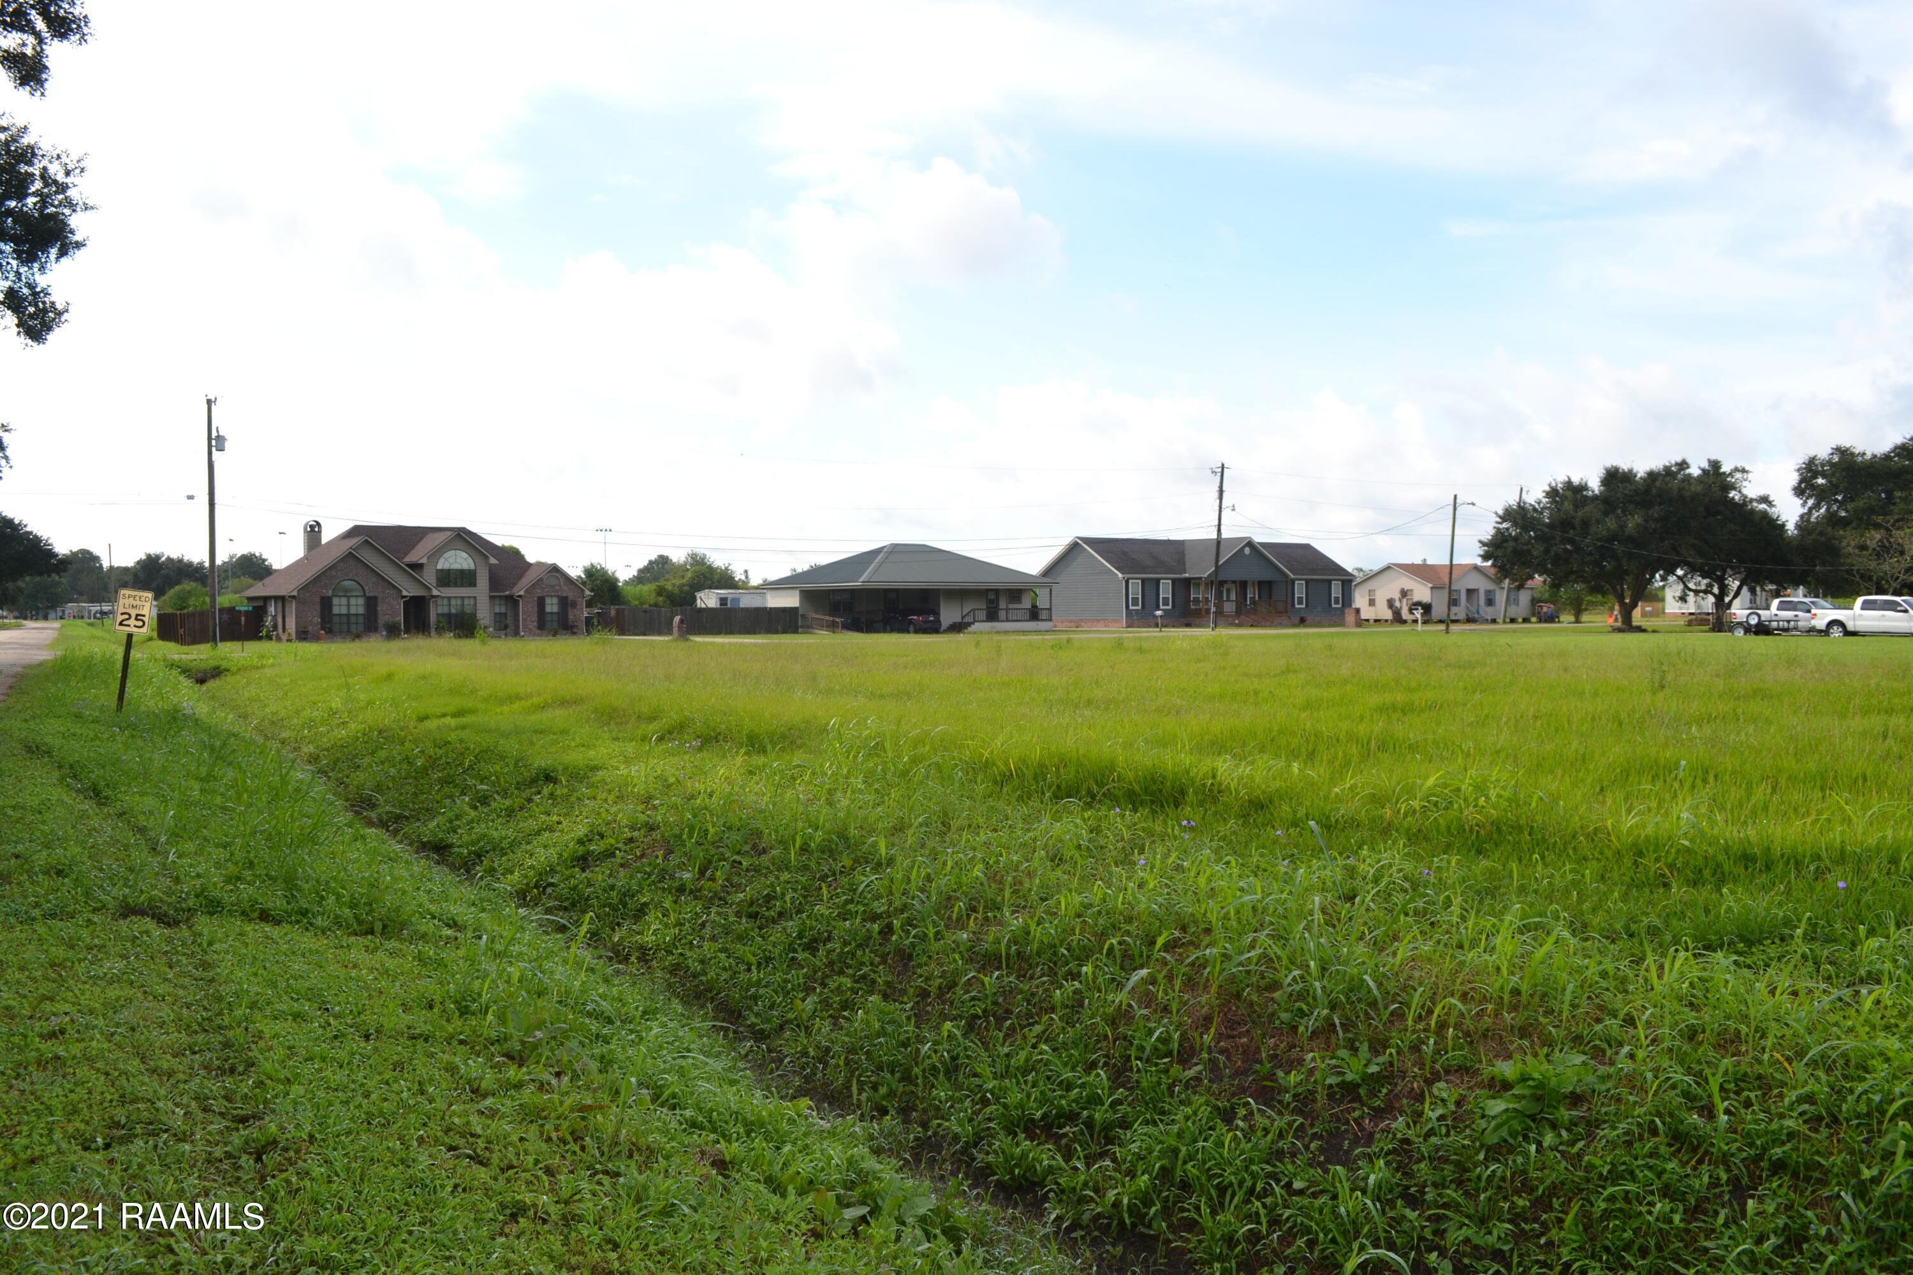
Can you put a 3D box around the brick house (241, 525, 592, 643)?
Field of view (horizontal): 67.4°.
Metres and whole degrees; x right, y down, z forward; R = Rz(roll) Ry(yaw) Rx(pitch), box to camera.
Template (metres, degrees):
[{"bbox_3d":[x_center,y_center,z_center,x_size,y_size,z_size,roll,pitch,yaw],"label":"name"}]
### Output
[{"bbox_3d":[-32.091,-3.439,84.797,16.300,6.800,15.000,-1,2,-35],"label":"brick house"}]

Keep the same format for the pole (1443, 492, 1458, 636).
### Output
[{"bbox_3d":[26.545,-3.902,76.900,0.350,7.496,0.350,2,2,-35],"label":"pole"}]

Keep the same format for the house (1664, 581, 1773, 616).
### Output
[{"bbox_3d":[81.833,-4.652,150.235,14.000,4.750,7.800,-1,2,-35],"label":"house"}]

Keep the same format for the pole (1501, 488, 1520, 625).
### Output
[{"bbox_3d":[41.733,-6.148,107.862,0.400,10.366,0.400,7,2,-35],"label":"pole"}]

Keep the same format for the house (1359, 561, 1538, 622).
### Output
[{"bbox_3d":[42.772,-3.918,125.529,14.600,4.850,8.100,-1,2,-35],"label":"house"}]

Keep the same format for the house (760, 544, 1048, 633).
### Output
[{"bbox_3d":[-3.029,-3.223,92.862,14.900,5.600,12.400,-1,2,-35],"label":"house"}]

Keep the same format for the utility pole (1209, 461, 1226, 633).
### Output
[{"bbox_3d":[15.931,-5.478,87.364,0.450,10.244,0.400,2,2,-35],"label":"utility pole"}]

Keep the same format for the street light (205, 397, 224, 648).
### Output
[{"bbox_3d":[-32.851,-5.055,63.354,0.600,10.975,0.500,-2,2,-35],"label":"street light"}]

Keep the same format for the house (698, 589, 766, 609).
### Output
[{"bbox_3d":[-16.483,-2.346,112.539,6.800,2.750,3.800,-1,2,-35],"label":"house"}]

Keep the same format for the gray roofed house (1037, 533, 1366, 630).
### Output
[{"bbox_3d":[17.848,-4.022,105.660,23.500,6.350,9.500,-1,2,-35],"label":"gray roofed house"}]

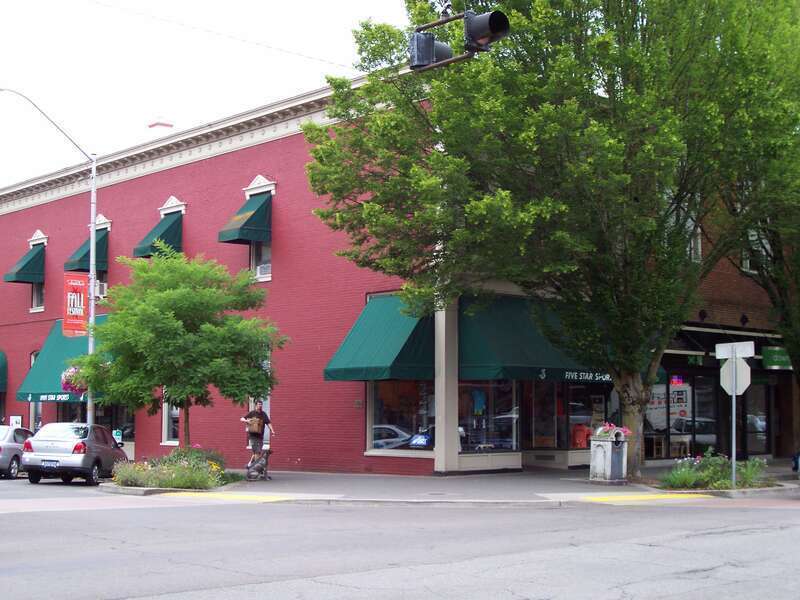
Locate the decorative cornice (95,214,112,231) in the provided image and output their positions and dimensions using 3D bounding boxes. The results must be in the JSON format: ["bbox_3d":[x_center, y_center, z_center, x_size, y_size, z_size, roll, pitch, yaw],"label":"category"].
[{"bbox_3d":[-10.037,-2.549,41.002,0.181,0.665,1.511,5,-7,-42],"label":"decorative cornice"}]

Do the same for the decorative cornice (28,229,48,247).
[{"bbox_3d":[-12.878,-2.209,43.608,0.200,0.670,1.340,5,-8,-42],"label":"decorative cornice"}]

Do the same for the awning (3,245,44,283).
[{"bbox_3d":[-13.497,-1.296,44.013,1.037,1.511,0.977,5,-7,-42],"label":"awning"}]

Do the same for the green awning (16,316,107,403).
[{"bbox_3d":[-10.498,1.870,39.716,1.380,2.820,5.600,5,-8,-42],"label":"green awning"}]

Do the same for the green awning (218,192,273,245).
[{"bbox_3d":[-4.239,-2.231,33.523,1.060,1.450,1.030,5,-8,-42],"label":"green awning"}]

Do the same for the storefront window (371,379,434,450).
[{"bbox_3d":[0.101,2.748,29.714,0.141,1.823,2.266,5,-7,-42],"label":"storefront window"}]

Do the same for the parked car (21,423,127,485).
[{"bbox_3d":[-8.288,3.924,31.787,1.660,1.500,4.150,0,-6,4],"label":"parked car"}]

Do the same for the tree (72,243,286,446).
[{"bbox_3d":[-5.042,1.426,28.398,4.800,5.450,4.850,0,-5,0],"label":"tree"}]

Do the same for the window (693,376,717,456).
[{"bbox_3d":[9.119,3.458,36.463,1.208,2.356,0.141,5,-7,-42],"label":"window"}]

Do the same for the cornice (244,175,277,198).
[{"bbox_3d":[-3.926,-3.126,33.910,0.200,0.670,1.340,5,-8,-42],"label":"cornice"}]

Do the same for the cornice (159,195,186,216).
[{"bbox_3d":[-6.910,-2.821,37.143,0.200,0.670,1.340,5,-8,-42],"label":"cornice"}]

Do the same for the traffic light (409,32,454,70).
[{"bbox_3d":[0.339,-2.651,13.200,0.480,0.360,0.350,5,-7,-39],"label":"traffic light"}]

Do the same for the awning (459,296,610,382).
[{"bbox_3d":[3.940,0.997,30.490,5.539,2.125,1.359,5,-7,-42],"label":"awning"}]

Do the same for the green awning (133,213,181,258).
[{"bbox_3d":[-7.375,-1.954,37.417,1.037,1.511,0.997,5,-7,-42],"label":"green awning"}]

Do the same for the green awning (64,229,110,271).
[{"bbox_3d":[-10.247,-1.624,40.047,1.040,1.430,1.030,5,-8,-42],"label":"green awning"}]

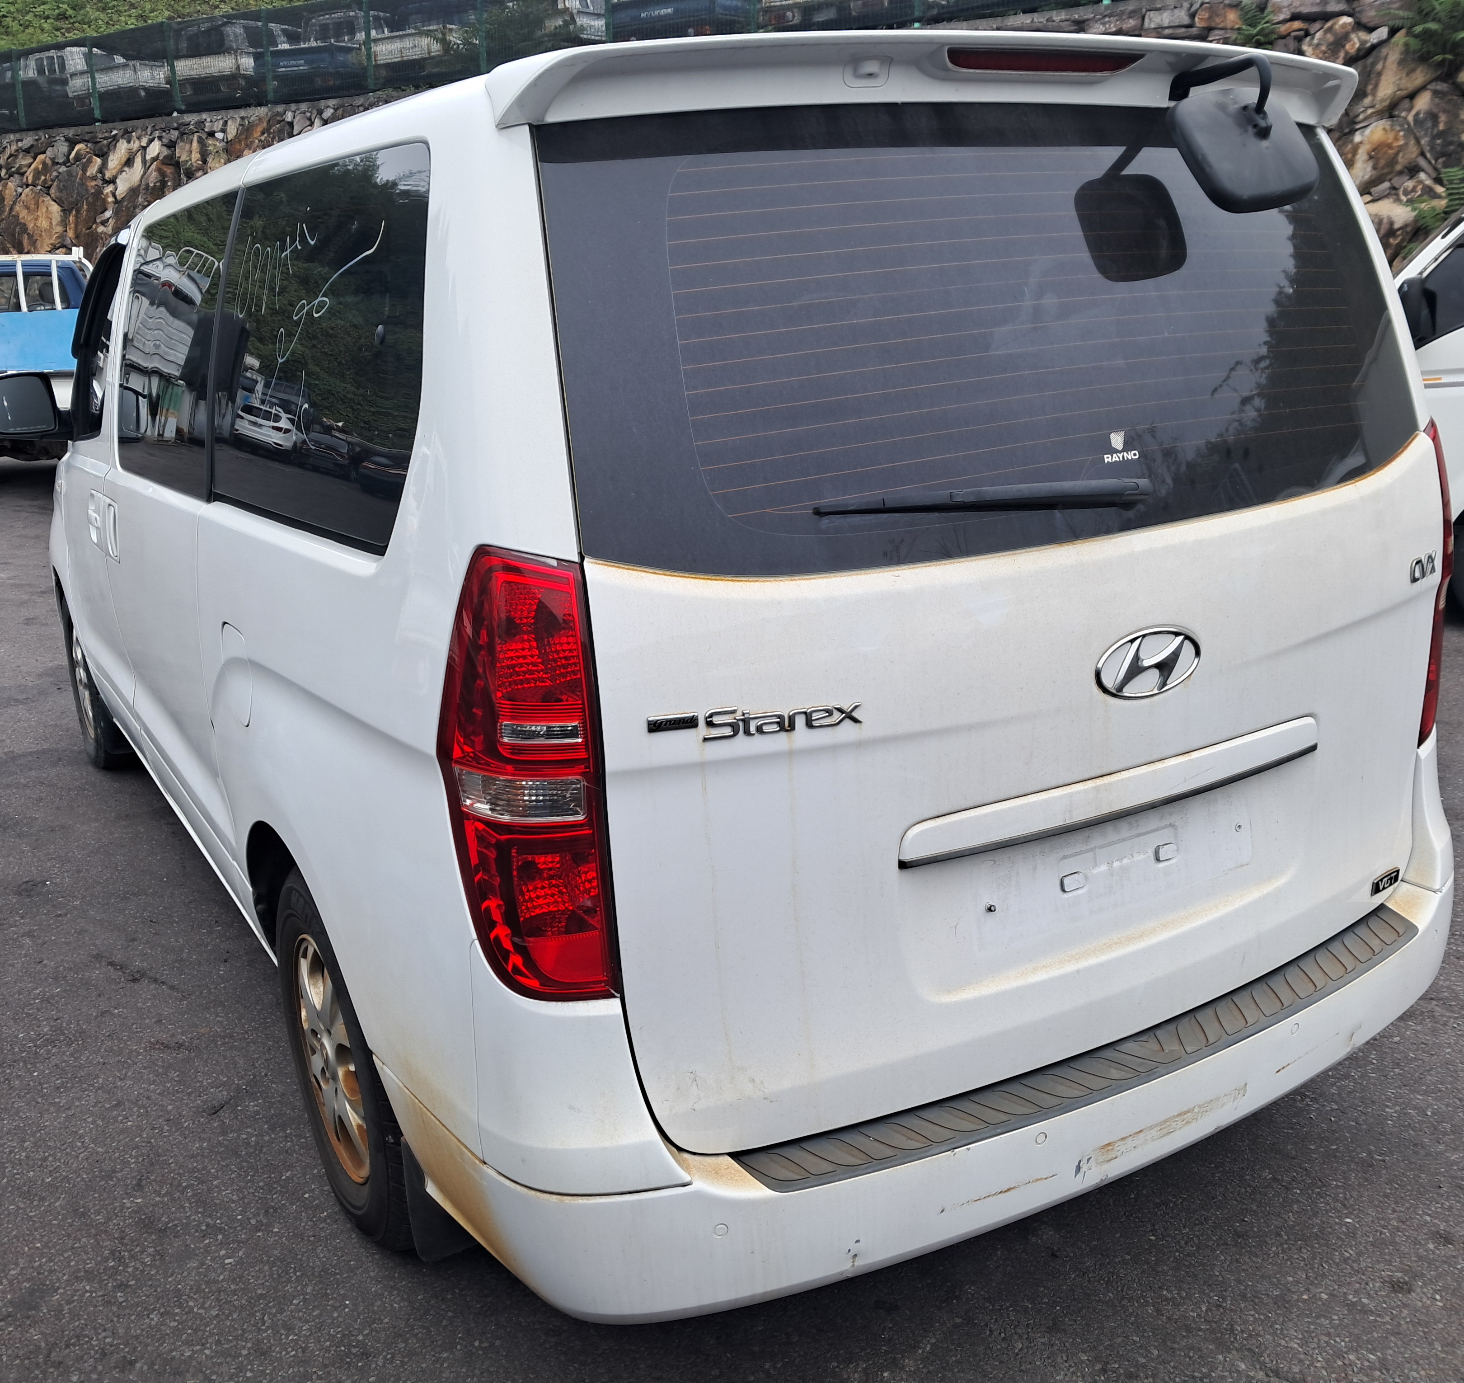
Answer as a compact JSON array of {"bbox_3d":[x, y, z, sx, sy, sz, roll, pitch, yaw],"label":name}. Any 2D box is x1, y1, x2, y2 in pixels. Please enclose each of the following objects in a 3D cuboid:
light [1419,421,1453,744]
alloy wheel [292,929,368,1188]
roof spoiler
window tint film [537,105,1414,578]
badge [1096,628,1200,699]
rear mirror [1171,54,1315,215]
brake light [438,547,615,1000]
[{"bbox_3d":[1.163,-0.196,2.419,0.180,0.560,0.180,-12,18,-28],"label":"light"},{"bbox_3d":[-0.617,0.608,2.476,0.160,0.430,0.430,-12,18,-28],"label":"alloy wheel"},{"bbox_3d":[0.377,-0.804,1.899,1.460,0.130,0.270,-12,18,-28],"label":"roof spoiler"},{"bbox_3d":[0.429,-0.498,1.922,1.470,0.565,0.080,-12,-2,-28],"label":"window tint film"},{"bbox_3d":[0.547,-0.036,1.886,0.187,0.096,0.022,-12,7,-28],"label":"badge"},{"bbox_3d":[0.694,-0.768,1.940,0.200,0.199,0.177,-26,-2,-26],"label":"rear mirror"},{"bbox_3d":[-0.235,0.102,1.648,0.180,0.560,0.180,-12,18,-28],"label":"brake light"}]

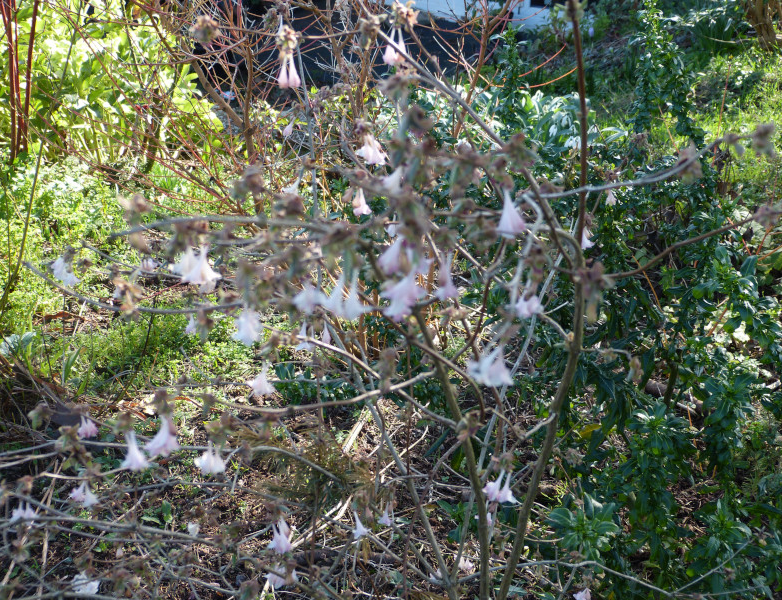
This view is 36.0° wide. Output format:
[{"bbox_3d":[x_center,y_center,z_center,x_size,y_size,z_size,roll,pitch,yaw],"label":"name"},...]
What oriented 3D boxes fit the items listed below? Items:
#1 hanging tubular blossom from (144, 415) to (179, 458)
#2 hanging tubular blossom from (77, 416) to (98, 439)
[{"bbox_3d":[-0.148,0.087,0.780,0.023,0.024,0.021,7,22,-3],"label":"hanging tubular blossom"},{"bbox_3d":[-0.274,0.112,1.080,0.018,0.018,0.017,0,22,0],"label":"hanging tubular blossom"}]

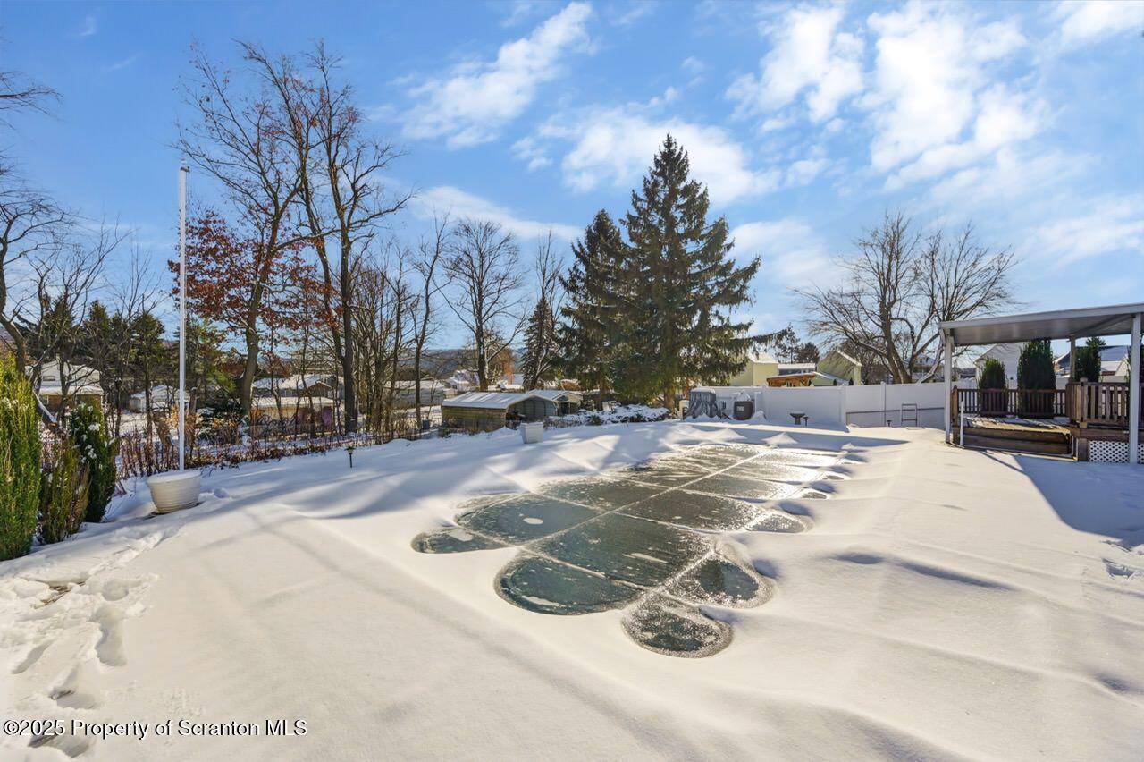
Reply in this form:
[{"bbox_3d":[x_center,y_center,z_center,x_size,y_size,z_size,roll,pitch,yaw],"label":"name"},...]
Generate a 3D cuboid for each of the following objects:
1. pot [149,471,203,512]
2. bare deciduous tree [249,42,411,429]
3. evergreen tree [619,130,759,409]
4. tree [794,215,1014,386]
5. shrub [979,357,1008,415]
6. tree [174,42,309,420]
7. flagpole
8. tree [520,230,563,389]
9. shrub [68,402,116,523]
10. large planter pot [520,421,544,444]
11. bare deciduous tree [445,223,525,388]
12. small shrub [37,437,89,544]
[{"bbox_3d":[-4.600,1.300,5.150,0.480,0.400,0.480,0,0,0],"label":"pot"},{"bbox_3d":[-8.000,-4.840,15.000,5.000,13.200,5.000,0,0,0],"label":"bare deciduous tree"},{"bbox_3d":[5.800,-5.450,22.500,7.100,14.000,7.000,0,0,14],"label":"evergreen tree"},{"bbox_3d":[17.300,-3.900,24.000,9.800,10.500,9.600,0,0,0],"label":"tree"},{"bbox_3d":[14.400,0.250,15.200,0.800,2.170,0.800,0,0,43],"label":"shrub"},{"bbox_3d":[-13.700,-5.930,18.500,5.000,16.100,5.000,0,0,-37],"label":"tree"},{"bbox_3d":[-4.890,-0.680,5.600,0.060,4.070,0.060,0,0,0],"label":"flagpole"},{"bbox_3d":[-2.420,-5.250,36.000,3.700,14.000,3.700,0,0,0],"label":"tree"},{"bbox_3d":[-5.220,0.860,4.850,0.420,1.330,0.420,0,0,0],"label":"shrub"},{"bbox_3d":[-0.980,1.290,11.150,0.480,0.560,0.480,0,0,-22],"label":"large planter pot"},{"bbox_3d":[-6.660,-5.430,34.000,6.300,13.900,6.000,0,0,-11],"label":"bare deciduous tree"},{"bbox_3d":[-5.170,1.130,4.530,0.420,1.080,0.440,0,0,41],"label":"small shrub"}]

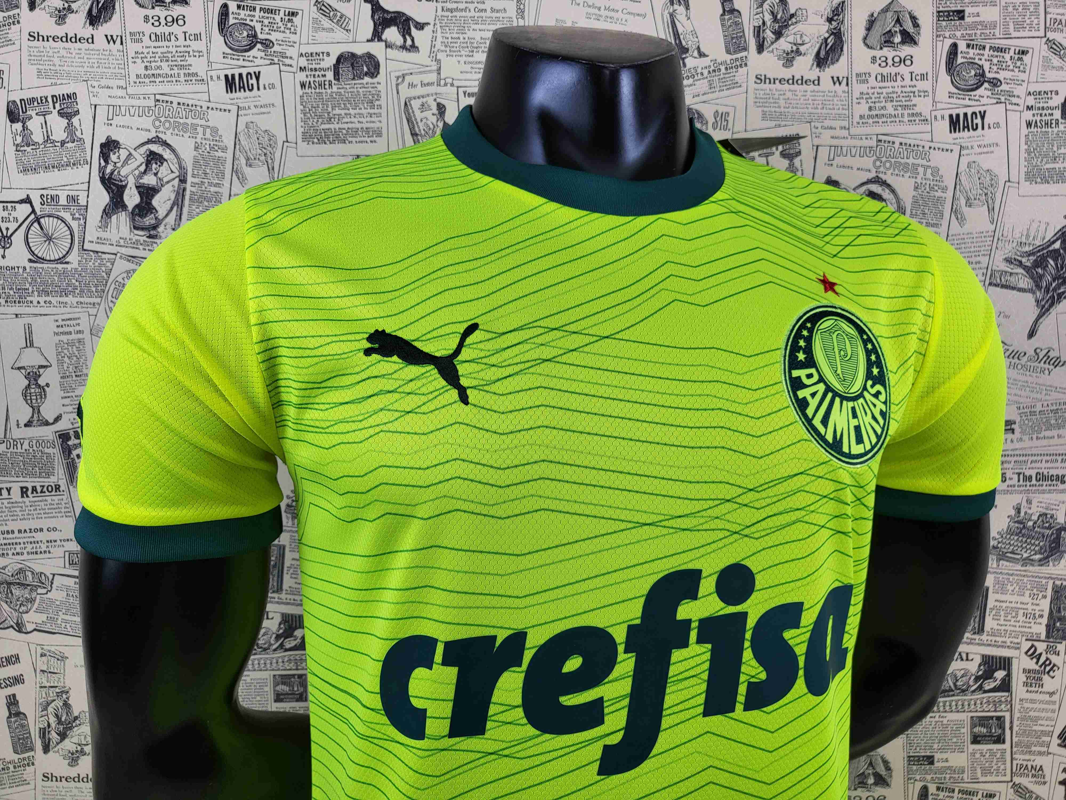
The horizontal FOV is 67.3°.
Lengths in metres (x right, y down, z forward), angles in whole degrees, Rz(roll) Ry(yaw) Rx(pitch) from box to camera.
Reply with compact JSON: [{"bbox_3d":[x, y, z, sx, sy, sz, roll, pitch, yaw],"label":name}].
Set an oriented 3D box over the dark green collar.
[{"bbox_3d":[0.032,-0.149,0.485,0.172,0.097,0.150,1,5,-14],"label":"dark green collar"}]

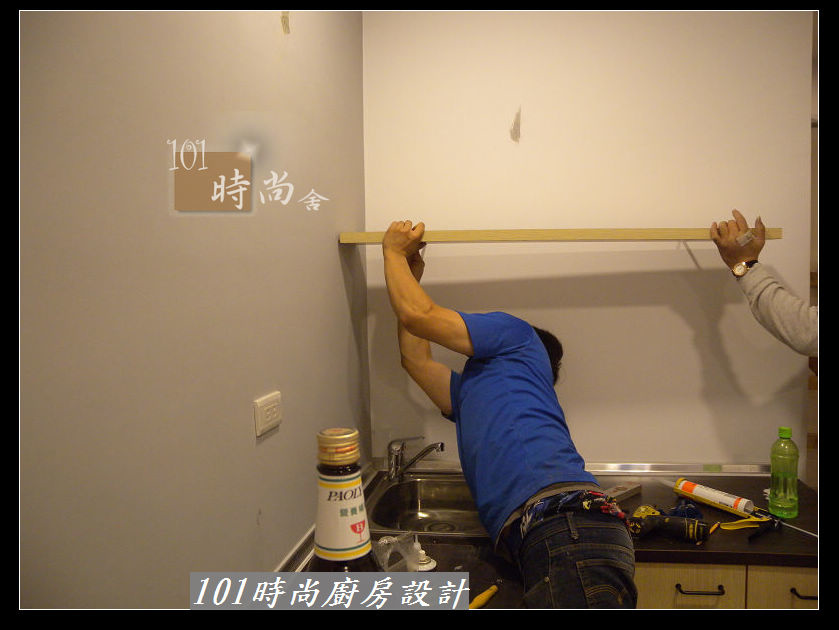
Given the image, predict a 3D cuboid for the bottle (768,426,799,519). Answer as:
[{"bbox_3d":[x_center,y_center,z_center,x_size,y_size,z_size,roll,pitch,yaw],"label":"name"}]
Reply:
[{"bbox_3d":[0.934,0.399,1.742,0.072,0.224,0.072,-1,2,9],"label":"bottle"}]

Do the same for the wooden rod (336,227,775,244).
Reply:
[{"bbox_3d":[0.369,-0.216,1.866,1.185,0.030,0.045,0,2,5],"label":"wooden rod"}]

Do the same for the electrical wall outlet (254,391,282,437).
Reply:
[{"bbox_3d":[-0.295,0.196,1.353,0.012,0.070,0.120,-1,2,9],"label":"electrical wall outlet"}]

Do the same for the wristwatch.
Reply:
[{"bbox_3d":[0.850,-0.121,1.770,0.055,0.036,0.048,-24,0,35],"label":"wristwatch"}]

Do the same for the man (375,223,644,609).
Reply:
[{"bbox_3d":[0.252,0.575,1.607,0.520,1.600,0.680,-2,3,-23],"label":"man"}]

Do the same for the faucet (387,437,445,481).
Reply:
[{"bbox_3d":[-0.016,0.447,2.107,0.180,0.135,0.055,1,3,37],"label":"faucet"}]

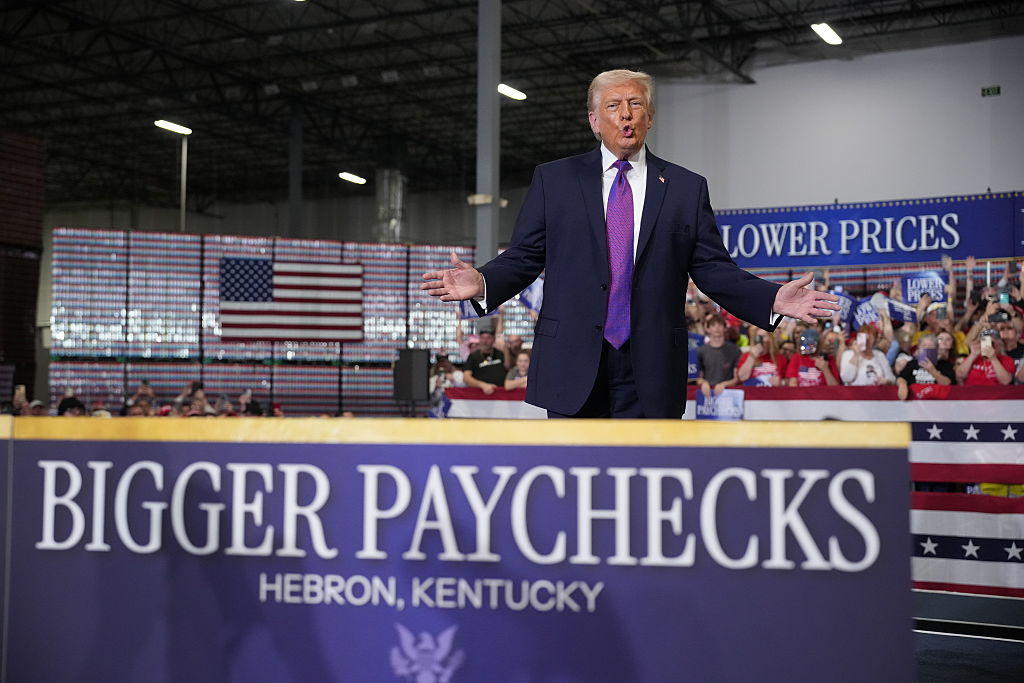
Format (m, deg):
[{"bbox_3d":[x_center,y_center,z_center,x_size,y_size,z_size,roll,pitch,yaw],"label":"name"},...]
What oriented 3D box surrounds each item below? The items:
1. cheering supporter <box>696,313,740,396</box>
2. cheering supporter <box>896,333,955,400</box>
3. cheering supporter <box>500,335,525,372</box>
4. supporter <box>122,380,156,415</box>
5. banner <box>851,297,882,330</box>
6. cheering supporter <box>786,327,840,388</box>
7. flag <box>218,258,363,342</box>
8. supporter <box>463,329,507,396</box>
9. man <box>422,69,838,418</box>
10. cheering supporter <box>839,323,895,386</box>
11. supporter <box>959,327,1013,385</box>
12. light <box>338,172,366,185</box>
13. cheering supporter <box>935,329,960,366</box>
[{"bbox_3d":[2.013,0.610,12.760,0.500,1.770,0.400,0,-3,16],"label":"cheering supporter"},{"bbox_3d":[3.711,0.733,11.713,0.530,1.620,0.480,-1,-3,19],"label":"cheering supporter"},{"bbox_3d":[0.010,0.760,14.762,0.500,1.680,0.360,-1,-3,25],"label":"cheering supporter"},{"bbox_3d":[-5.127,1.517,17.956,0.480,1.950,0.450,1,-3,-19],"label":"supporter"},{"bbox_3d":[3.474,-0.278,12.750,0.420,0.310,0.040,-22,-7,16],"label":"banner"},{"bbox_3d":[2.790,0.703,12.163,0.510,1.640,0.450,-1,-3,20],"label":"cheering supporter"},{"bbox_3d":[-4.655,-0.862,27.500,3.000,1.780,0.040,1,-3,-20],"label":"flag"},{"bbox_3d":[-0.293,0.642,14.060,0.540,1.760,0.420,0,-3,13],"label":"supporter"},{"bbox_3d":[0.341,0.165,3.757,1.180,1.900,0.500,0,-3,6],"label":"man"},{"bbox_3d":[3.299,0.666,12.163,0.560,1.650,0.430,0,-3,18],"label":"cheering supporter"},{"bbox_3d":[4.213,0.708,11.613,0.520,1.640,0.450,-1,-3,20],"label":"supporter"},{"bbox_3d":[-5.120,-5.232,42.000,0.350,0.120,1.250,-1,-3,28],"label":"light"},{"bbox_3d":[4.054,0.702,12.164,0.460,1.610,0.330,0,-3,13],"label":"cheering supporter"}]

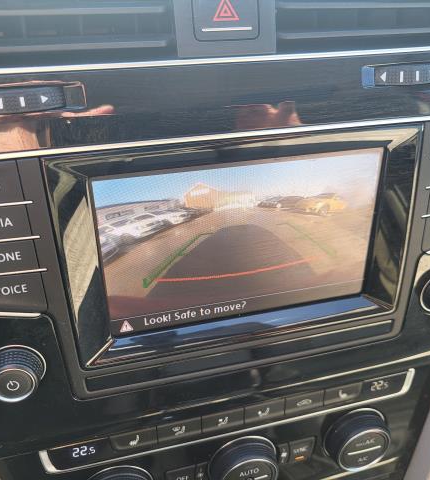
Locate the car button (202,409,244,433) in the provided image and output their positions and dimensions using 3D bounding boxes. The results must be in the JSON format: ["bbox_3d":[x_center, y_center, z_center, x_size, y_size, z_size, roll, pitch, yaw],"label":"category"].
[{"bbox_3d":[0.005,0.111,0.295,0.026,0.013,0.005,-8,28,-13],"label":"car button"}]

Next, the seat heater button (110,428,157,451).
[{"bbox_3d":[-0.048,0.117,0.283,0.027,0.013,0.005,-8,28,-13],"label":"seat heater button"}]

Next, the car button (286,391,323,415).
[{"bbox_3d":[0.058,0.104,0.307,0.026,0.013,0.005,-8,28,-13],"label":"car button"}]

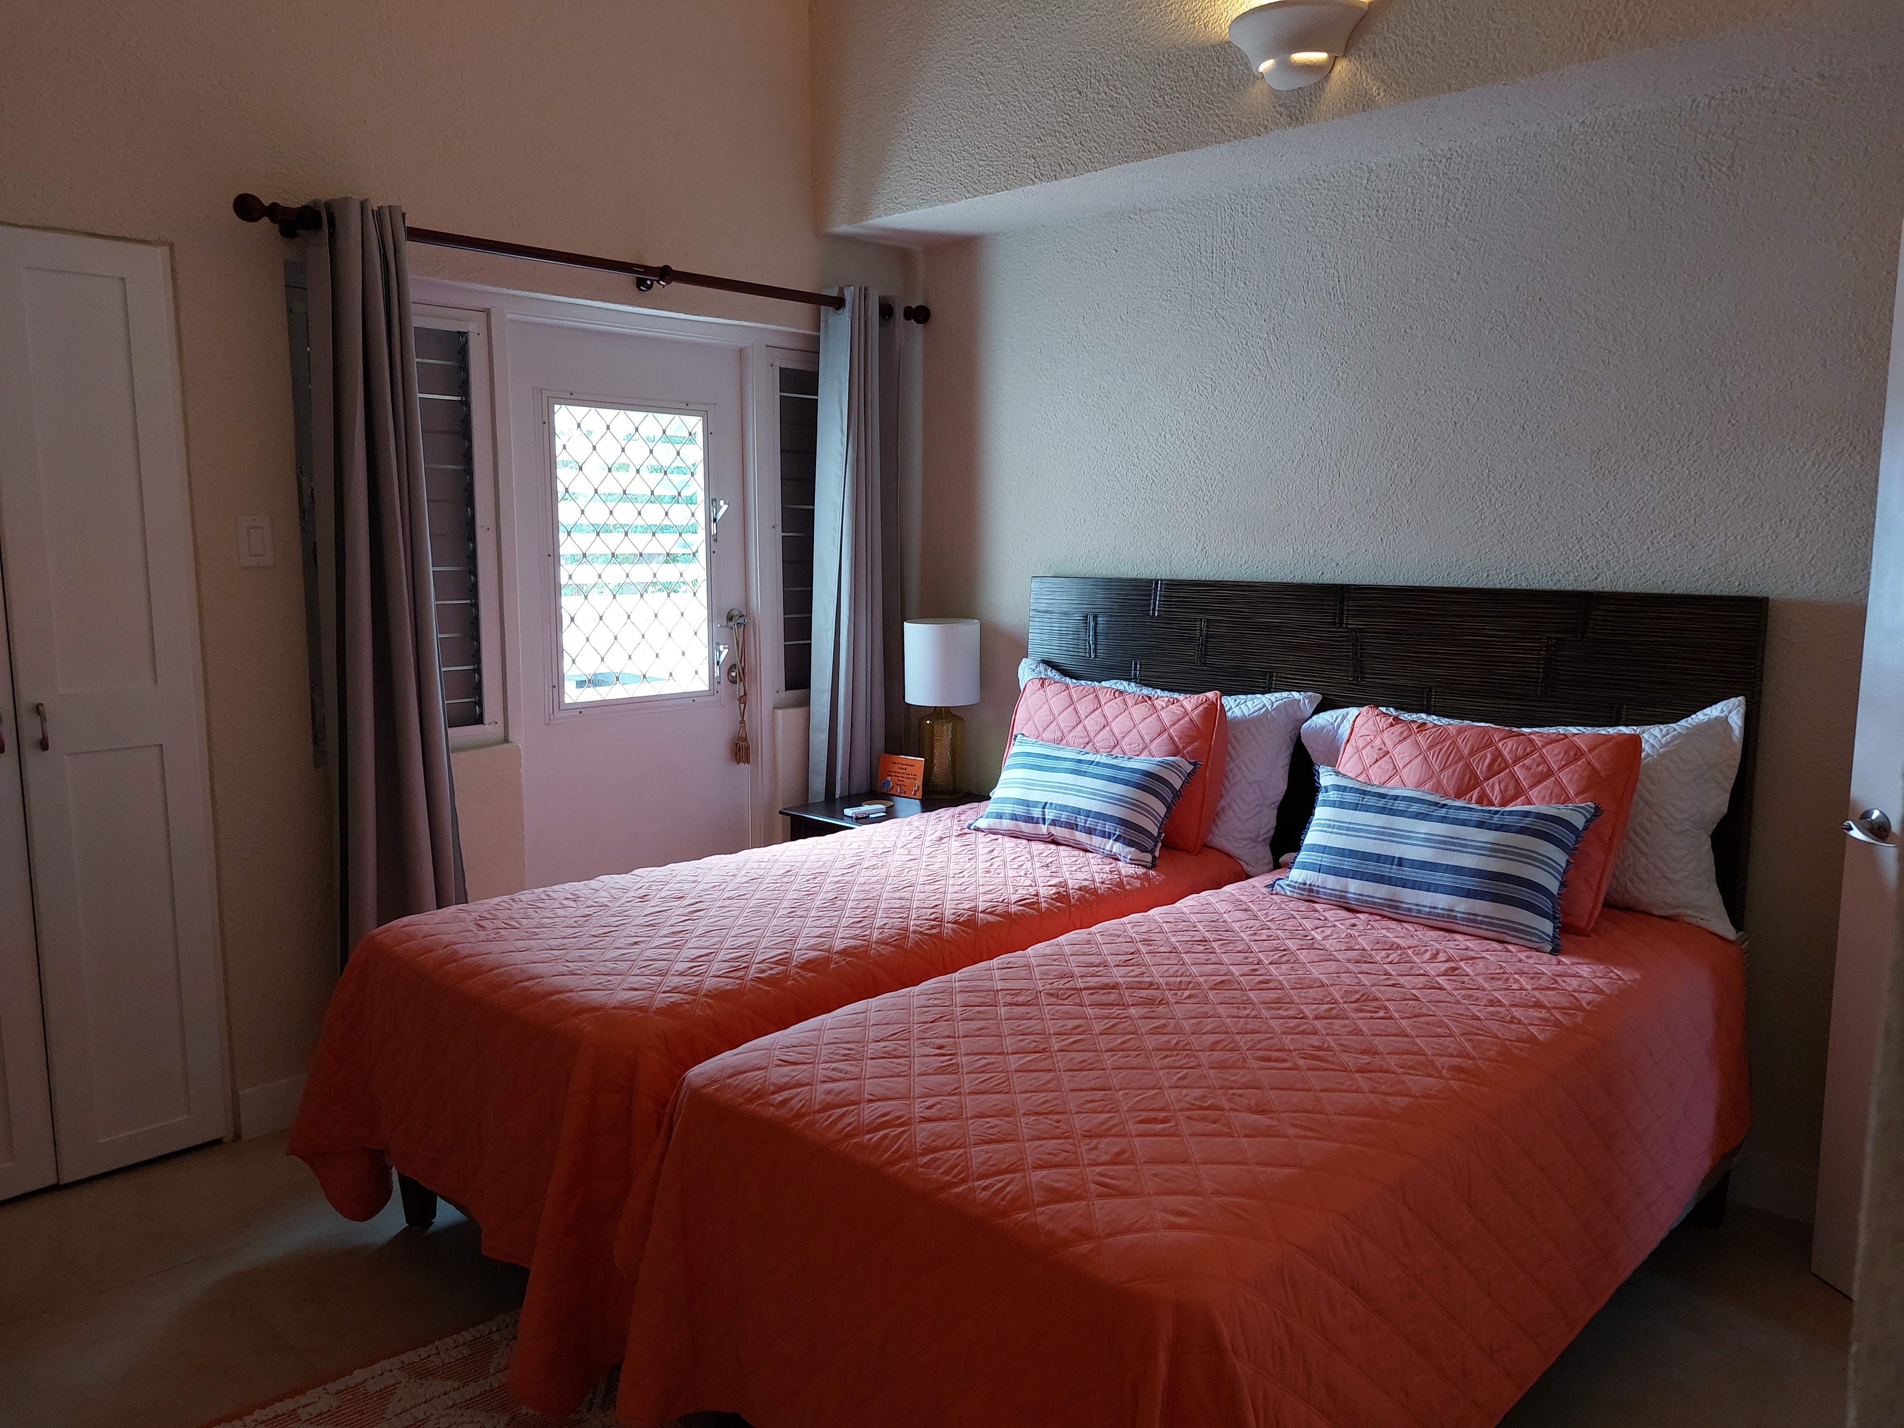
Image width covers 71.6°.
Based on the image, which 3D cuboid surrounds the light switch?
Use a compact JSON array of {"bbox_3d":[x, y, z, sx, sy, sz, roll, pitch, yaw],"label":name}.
[{"bbox_3d":[-1.597,-0.394,3.031,0.071,0.116,0.010,-7,10,-43],"label":"light switch"}]

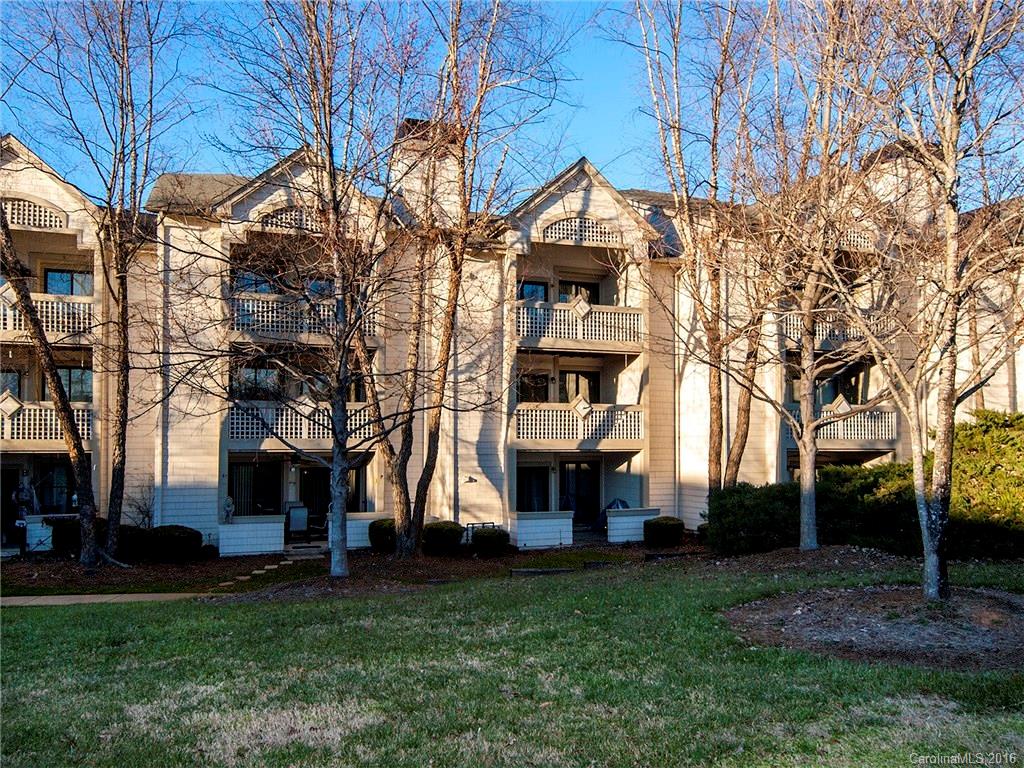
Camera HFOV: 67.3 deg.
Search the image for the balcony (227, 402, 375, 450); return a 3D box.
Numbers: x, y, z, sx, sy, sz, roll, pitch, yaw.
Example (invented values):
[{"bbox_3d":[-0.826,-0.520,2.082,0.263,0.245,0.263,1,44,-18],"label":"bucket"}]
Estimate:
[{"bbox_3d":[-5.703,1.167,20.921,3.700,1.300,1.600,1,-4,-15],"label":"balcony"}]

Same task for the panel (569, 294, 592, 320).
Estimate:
[{"bbox_3d":[1.906,-2.114,21.250,0.660,0.700,0.200,1,-4,-15],"label":"panel"}]

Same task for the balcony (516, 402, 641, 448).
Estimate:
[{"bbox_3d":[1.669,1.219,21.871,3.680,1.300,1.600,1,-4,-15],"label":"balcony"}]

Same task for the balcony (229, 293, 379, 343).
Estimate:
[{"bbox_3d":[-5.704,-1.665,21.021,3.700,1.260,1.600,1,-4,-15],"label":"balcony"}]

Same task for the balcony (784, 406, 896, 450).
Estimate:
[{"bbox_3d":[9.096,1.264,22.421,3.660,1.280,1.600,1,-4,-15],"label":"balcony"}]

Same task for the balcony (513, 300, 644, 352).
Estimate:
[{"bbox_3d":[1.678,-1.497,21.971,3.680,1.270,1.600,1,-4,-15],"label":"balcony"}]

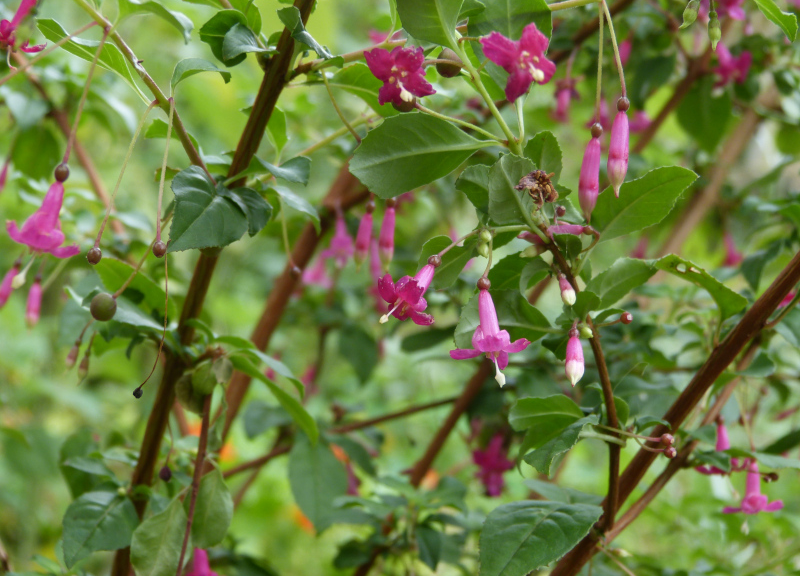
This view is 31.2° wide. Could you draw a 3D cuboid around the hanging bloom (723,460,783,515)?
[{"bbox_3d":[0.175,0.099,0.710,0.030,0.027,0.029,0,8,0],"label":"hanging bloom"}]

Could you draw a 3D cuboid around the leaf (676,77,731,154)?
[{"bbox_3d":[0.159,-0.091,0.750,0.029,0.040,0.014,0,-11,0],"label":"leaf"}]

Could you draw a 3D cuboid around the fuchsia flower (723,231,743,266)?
[{"bbox_3d":[0.302,-0.035,1.300,0.021,0.033,0.021,0,5,0],"label":"fuchsia flower"}]

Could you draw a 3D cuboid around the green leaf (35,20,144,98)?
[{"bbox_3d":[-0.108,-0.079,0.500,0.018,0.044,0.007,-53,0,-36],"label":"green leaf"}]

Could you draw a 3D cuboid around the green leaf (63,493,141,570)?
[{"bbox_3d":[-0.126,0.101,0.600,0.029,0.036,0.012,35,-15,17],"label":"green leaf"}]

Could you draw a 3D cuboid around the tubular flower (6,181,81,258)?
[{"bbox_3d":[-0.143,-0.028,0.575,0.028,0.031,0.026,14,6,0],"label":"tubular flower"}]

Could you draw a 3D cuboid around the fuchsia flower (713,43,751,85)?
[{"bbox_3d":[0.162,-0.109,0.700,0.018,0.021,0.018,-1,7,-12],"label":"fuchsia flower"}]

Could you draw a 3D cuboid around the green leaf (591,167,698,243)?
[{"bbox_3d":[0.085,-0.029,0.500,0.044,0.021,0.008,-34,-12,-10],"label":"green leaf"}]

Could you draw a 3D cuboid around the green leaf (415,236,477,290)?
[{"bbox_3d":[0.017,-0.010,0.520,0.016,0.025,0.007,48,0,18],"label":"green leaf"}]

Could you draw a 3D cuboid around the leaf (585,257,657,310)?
[{"bbox_3d":[0.104,-0.002,0.680,0.037,0.010,0.023,-22,38,-9],"label":"leaf"}]

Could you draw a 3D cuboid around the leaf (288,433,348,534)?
[{"bbox_3d":[-0.055,0.127,0.950,0.040,0.072,0.010,-3,-18,-1],"label":"leaf"}]

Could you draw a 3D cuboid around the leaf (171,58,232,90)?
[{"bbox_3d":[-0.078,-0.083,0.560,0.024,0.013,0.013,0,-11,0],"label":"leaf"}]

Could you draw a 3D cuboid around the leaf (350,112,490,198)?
[{"bbox_3d":[0.009,-0.059,0.640,0.064,0.039,0.011,-10,26,5],"label":"leaf"}]

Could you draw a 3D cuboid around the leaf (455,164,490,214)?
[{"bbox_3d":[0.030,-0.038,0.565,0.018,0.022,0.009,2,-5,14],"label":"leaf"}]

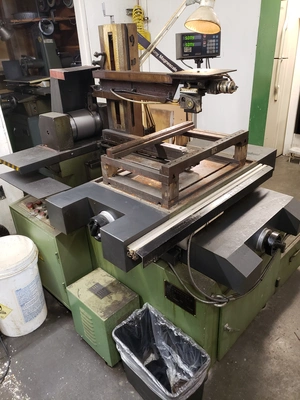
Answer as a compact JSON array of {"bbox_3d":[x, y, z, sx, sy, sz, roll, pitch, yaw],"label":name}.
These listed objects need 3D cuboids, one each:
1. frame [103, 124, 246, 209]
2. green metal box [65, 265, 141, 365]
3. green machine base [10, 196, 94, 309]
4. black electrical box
[{"bbox_3d":[0.137,-0.205,1.454,0.401,0.171,0.614,20,34,39],"label":"frame"},{"bbox_3d":[-0.203,0.531,1.386,0.283,0.282,0.183,21,35,41],"label":"green metal box"},{"bbox_3d":[-0.546,0.283,1.735,0.503,0.471,0.194,20,34,40],"label":"green machine base"},{"bbox_3d":[0.314,-0.993,1.938,0.280,0.142,0.082,-13,28,-20],"label":"black electrical box"}]

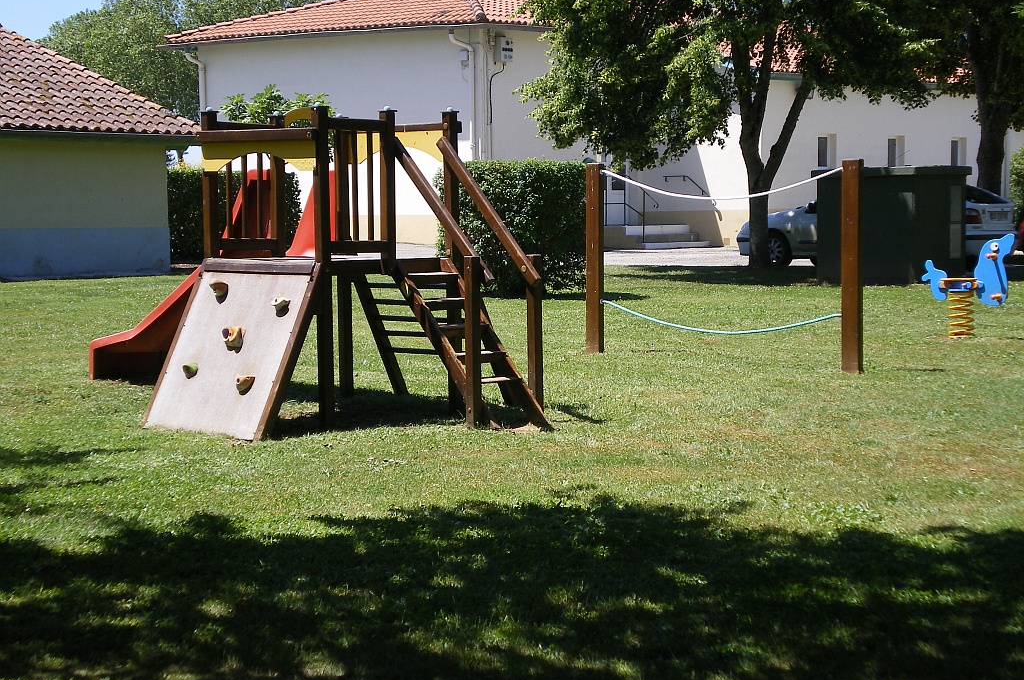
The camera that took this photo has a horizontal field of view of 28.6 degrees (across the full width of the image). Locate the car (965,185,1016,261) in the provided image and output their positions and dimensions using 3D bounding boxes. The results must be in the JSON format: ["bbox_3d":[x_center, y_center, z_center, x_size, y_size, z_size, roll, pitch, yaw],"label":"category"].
[{"bbox_3d":[5.740,-1.839,32.279,4.350,1.430,1.720,3,6,41],"label":"car"}]

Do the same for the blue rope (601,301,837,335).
[{"bbox_3d":[1.564,-0.147,15.456,0.030,0.212,2.506,-4,6,-42],"label":"blue rope"}]

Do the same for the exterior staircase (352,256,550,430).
[{"bbox_3d":[-0.220,-0.007,11.775,0.920,0.970,0.560,4,6,44],"label":"exterior staircase"}]

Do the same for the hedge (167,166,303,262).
[{"bbox_3d":[-5.326,-2.400,38.400,2.900,1.805,1.100,-1,4,-3],"label":"hedge"}]

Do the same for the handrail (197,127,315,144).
[{"bbox_3d":[-1.516,-1.198,11.783,1.080,0.065,0.045,4,6,44],"label":"handrail"}]

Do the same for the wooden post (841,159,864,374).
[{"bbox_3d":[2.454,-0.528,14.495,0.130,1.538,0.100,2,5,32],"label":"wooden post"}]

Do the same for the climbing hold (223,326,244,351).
[{"bbox_3d":[-1.614,-0.016,11.641,0.110,0.120,0.075,4,-20,44],"label":"climbing hold"}]

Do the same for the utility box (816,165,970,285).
[{"bbox_3d":[5.359,-1.630,28.338,1.660,1.611,1.600,3,6,42],"label":"utility box"}]

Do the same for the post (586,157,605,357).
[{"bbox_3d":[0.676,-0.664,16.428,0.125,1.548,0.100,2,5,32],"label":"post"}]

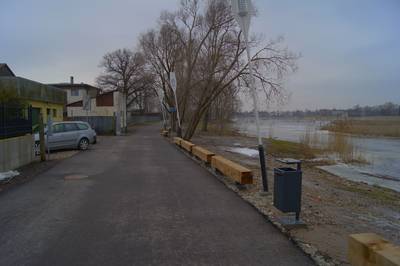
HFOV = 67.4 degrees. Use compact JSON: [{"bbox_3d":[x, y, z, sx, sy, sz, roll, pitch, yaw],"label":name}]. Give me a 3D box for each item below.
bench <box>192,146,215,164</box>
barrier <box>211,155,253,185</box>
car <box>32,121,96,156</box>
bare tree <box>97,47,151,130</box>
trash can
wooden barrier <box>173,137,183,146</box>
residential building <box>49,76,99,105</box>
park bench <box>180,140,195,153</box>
[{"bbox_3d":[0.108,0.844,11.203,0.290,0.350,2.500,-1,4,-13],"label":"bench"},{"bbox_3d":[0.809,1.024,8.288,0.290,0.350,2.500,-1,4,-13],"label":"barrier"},{"bbox_3d":[-7.100,0.202,14.340,1.780,1.490,4.500,1,4,22],"label":"car"},{"bbox_3d":[-7.180,-3.857,28.316,5.200,7.810,5.000,0,4,0],"label":"bare tree"},{"bbox_3d":[1.482,0.943,5.048,0.370,0.996,0.330,-1,4,-13],"label":"trash can"},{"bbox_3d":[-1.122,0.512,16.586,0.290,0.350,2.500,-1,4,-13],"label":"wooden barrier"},{"bbox_3d":[-17.300,-3.731,39.345,7.500,6.200,8.000,-1,4,-9],"label":"residential building"},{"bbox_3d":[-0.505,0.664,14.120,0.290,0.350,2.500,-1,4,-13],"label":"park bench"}]

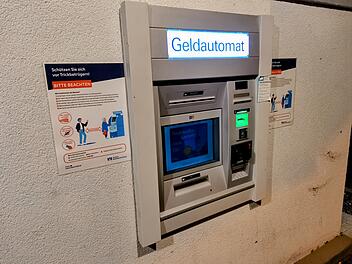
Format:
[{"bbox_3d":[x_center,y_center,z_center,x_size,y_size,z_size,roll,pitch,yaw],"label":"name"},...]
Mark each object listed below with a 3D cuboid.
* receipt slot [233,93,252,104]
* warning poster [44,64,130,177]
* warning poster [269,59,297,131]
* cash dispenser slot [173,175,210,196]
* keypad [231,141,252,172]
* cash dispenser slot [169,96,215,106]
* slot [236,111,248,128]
[{"bbox_3d":[0.363,-0.179,1.430,0.127,0.048,0.025,-10,15,-30],"label":"receipt slot"},{"bbox_3d":[-0.328,-0.056,1.046,0.297,0.420,0.008,-10,15,-30],"label":"warning poster"},{"bbox_3d":[0.646,-0.227,1.625,0.297,0.420,0.008,-10,15,-30],"label":"warning poster"},{"bbox_3d":[0.085,0.276,1.380,0.218,0.052,0.050,-10,15,-30],"label":"cash dispenser slot"},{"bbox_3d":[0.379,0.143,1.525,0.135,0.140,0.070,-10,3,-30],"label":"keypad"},{"bbox_3d":[0.085,-0.151,1.292,0.268,0.022,0.025,-10,15,-30],"label":"cash dispenser slot"},{"bbox_3d":[0.362,-0.066,1.440,0.080,0.085,0.030,-10,15,-30],"label":"slot"}]

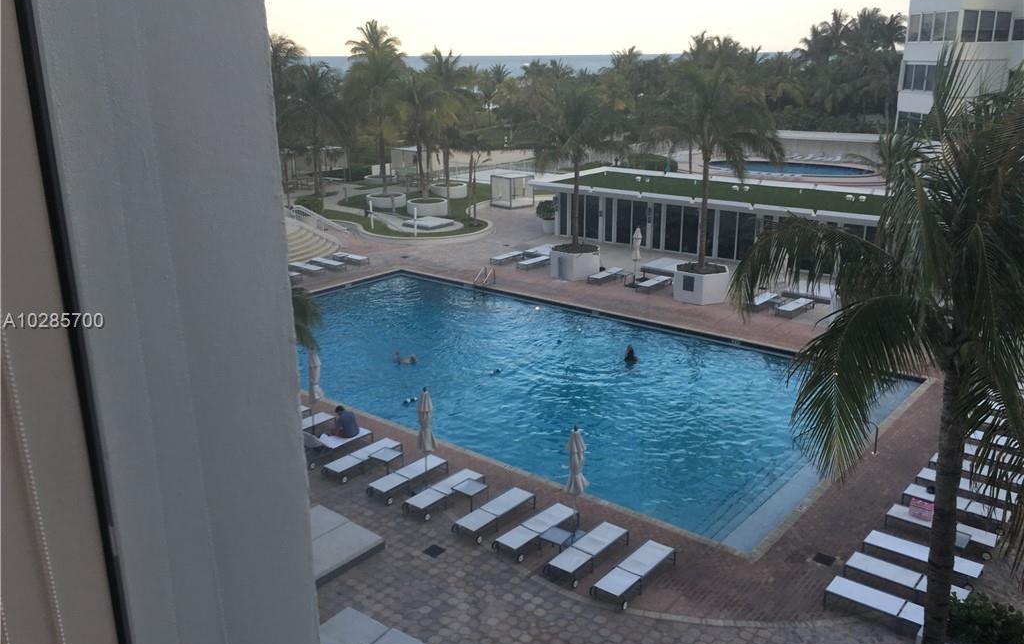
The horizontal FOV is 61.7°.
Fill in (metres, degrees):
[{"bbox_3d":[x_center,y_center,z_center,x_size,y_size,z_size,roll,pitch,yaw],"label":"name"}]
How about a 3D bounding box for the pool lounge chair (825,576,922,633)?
[{"bbox_3d":[6.748,5.215,15.413,2.050,0.370,0.590,13,22,38],"label":"pool lounge chair"}]

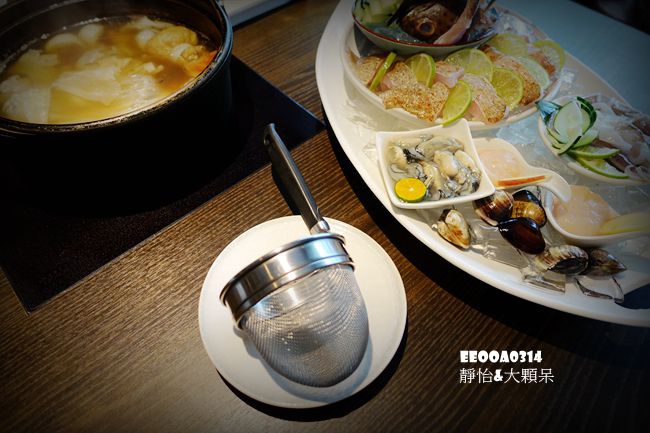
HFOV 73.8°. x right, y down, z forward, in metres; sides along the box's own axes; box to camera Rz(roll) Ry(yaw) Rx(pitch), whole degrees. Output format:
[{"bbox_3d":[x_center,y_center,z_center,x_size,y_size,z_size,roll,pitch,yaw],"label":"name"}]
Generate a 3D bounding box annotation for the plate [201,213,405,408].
[{"bbox_3d":[-0.017,0.071,0.353,0.164,0.018,0.164,1,54,-1],"label":"plate"}]

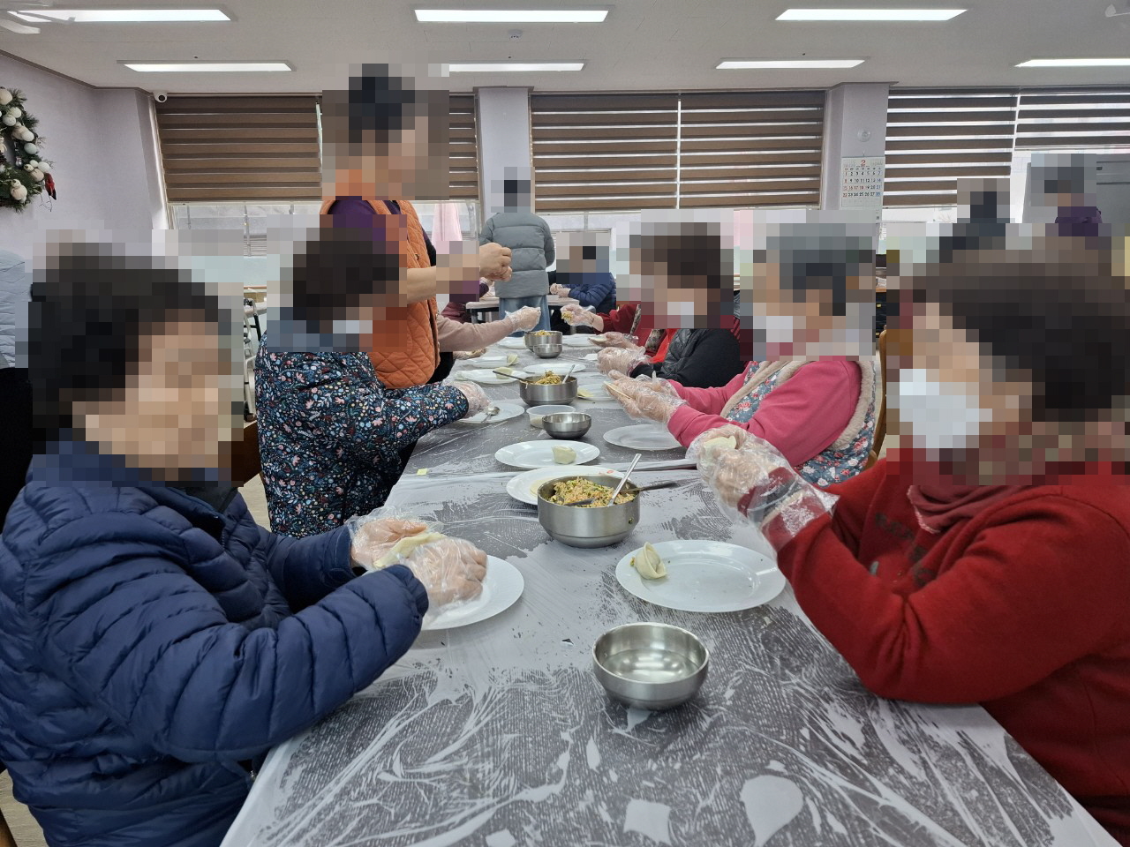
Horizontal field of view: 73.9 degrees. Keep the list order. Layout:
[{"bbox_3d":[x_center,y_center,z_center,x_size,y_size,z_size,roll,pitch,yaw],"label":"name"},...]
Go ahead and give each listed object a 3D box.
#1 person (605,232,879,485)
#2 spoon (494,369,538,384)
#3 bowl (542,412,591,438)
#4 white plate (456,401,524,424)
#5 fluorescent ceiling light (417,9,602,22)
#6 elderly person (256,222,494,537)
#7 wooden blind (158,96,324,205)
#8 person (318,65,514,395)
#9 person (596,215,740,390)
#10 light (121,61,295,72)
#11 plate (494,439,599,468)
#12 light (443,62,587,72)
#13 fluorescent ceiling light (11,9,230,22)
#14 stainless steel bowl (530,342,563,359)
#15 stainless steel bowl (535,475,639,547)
[{"bbox_3d":[0.435,0.146,1.881,0.670,1.230,0.500,-3,14,-7],"label":"person"},{"bbox_3d":[-0.150,-0.143,2.403,0.210,0.025,0.042,19,21,26],"label":"spoon"},{"bbox_3d":[0.007,0.007,2.008,0.131,0.050,0.131,-1,13,0],"label":"bowl"},{"bbox_3d":[-0.233,-0.020,2.142,0.242,0.022,0.242,-3,14,-5],"label":"white plate"},{"bbox_3d":[-0.340,-2.659,4.894,1.250,0.060,0.280,-2,14,-4],"label":"fluorescent ceiling light"},{"bbox_3d":[-0.464,0.157,1.958,0.650,1.260,0.500,-6,14,-19],"label":"elderly person"},{"bbox_3d":[-2.995,-2.544,6.954,1.421,0.931,0.070,-3,14,-5],"label":"wooden blind"},{"bbox_3d":[-0.397,-0.116,2.156,0.500,1.660,0.480,-1,14,2],"label":"person"},{"bbox_3d":[0.368,-0.015,2.606,0.640,1.260,0.480,-4,14,-10],"label":"person"},{"bbox_3d":[-2.881,-2.897,6.100,1.250,0.060,0.280,-2,14,-4],"label":"light"},{"bbox_3d":[-0.039,0.079,1.714,0.239,0.022,0.239,-1,14,0],"label":"plate"},{"bbox_3d":[-0.457,-2.925,6.123,1.210,0.035,0.235,-3,14,-5],"label":"light"},{"bbox_3d":[-2.683,-2.493,4.568,1.210,0.035,0.235,-3,14,-5],"label":"fluorescent ceiling light"},{"bbox_3d":[-0.075,-0.326,3.402,0.131,0.050,0.131,-1,13,0],"label":"stainless steel bowl"},{"bbox_3d":[0.043,0.157,1.310,0.180,0.083,0.180,-1,13,0],"label":"stainless steel bowl"}]

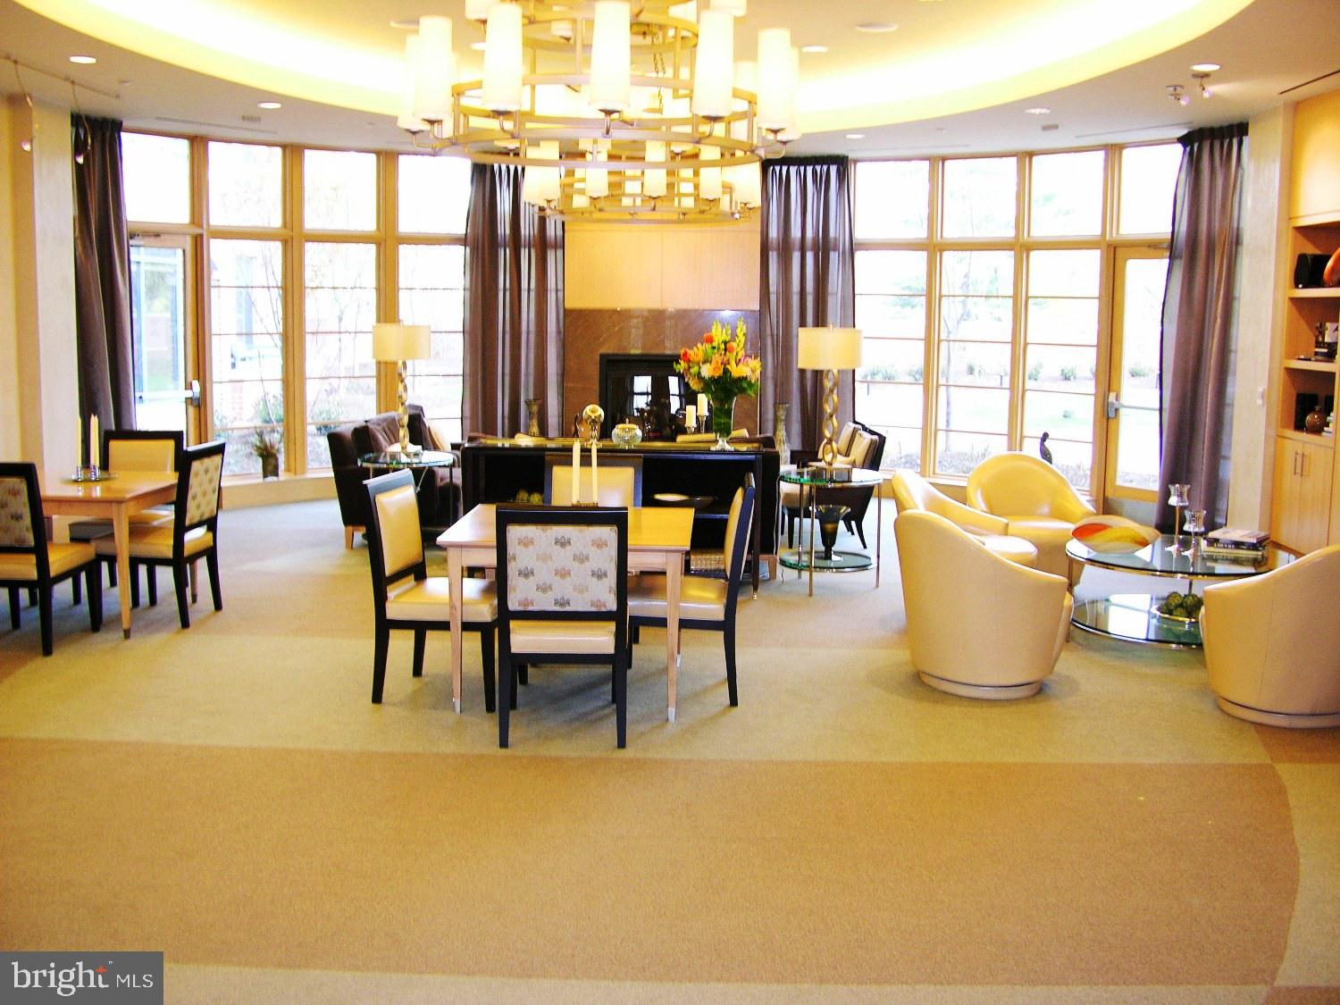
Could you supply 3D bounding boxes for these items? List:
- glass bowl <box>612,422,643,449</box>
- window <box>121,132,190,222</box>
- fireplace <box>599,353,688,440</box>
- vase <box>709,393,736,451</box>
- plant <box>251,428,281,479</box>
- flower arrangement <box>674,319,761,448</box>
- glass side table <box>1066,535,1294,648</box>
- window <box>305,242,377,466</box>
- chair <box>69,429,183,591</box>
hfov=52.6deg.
[{"bbox_3d":[-0.253,-0.408,8.121,0.180,0.165,0.180,1,8,0],"label":"glass bowl"},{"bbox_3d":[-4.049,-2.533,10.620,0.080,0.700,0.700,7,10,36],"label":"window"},{"bbox_3d":[-0.078,-0.860,12.010,1.130,0.920,0.300,1,9,0],"label":"fireplace"},{"bbox_3d":[0.317,-0.480,7.941,0.165,0.345,0.165,1,8,0],"label":"vase"},{"bbox_3d":[-3.545,-0.429,11.839,0.250,0.460,0.250,1,8,0],"label":"plant"},{"bbox_3d":[0.295,-0.707,8.086,0.530,0.780,0.500,1,9,0],"label":"flower arrangement"},{"bbox_3d":[2.694,0.492,7.197,1.180,0.440,1.180,1,8,0],"label":"glass side table"},{"bbox_3d":[-2.728,-1.214,11.283,0.610,1.880,0.100,-5,11,-34],"label":"window"},{"bbox_3d":[-3.106,0.076,7.790,0.480,0.940,0.590,1,9,2],"label":"chair"}]

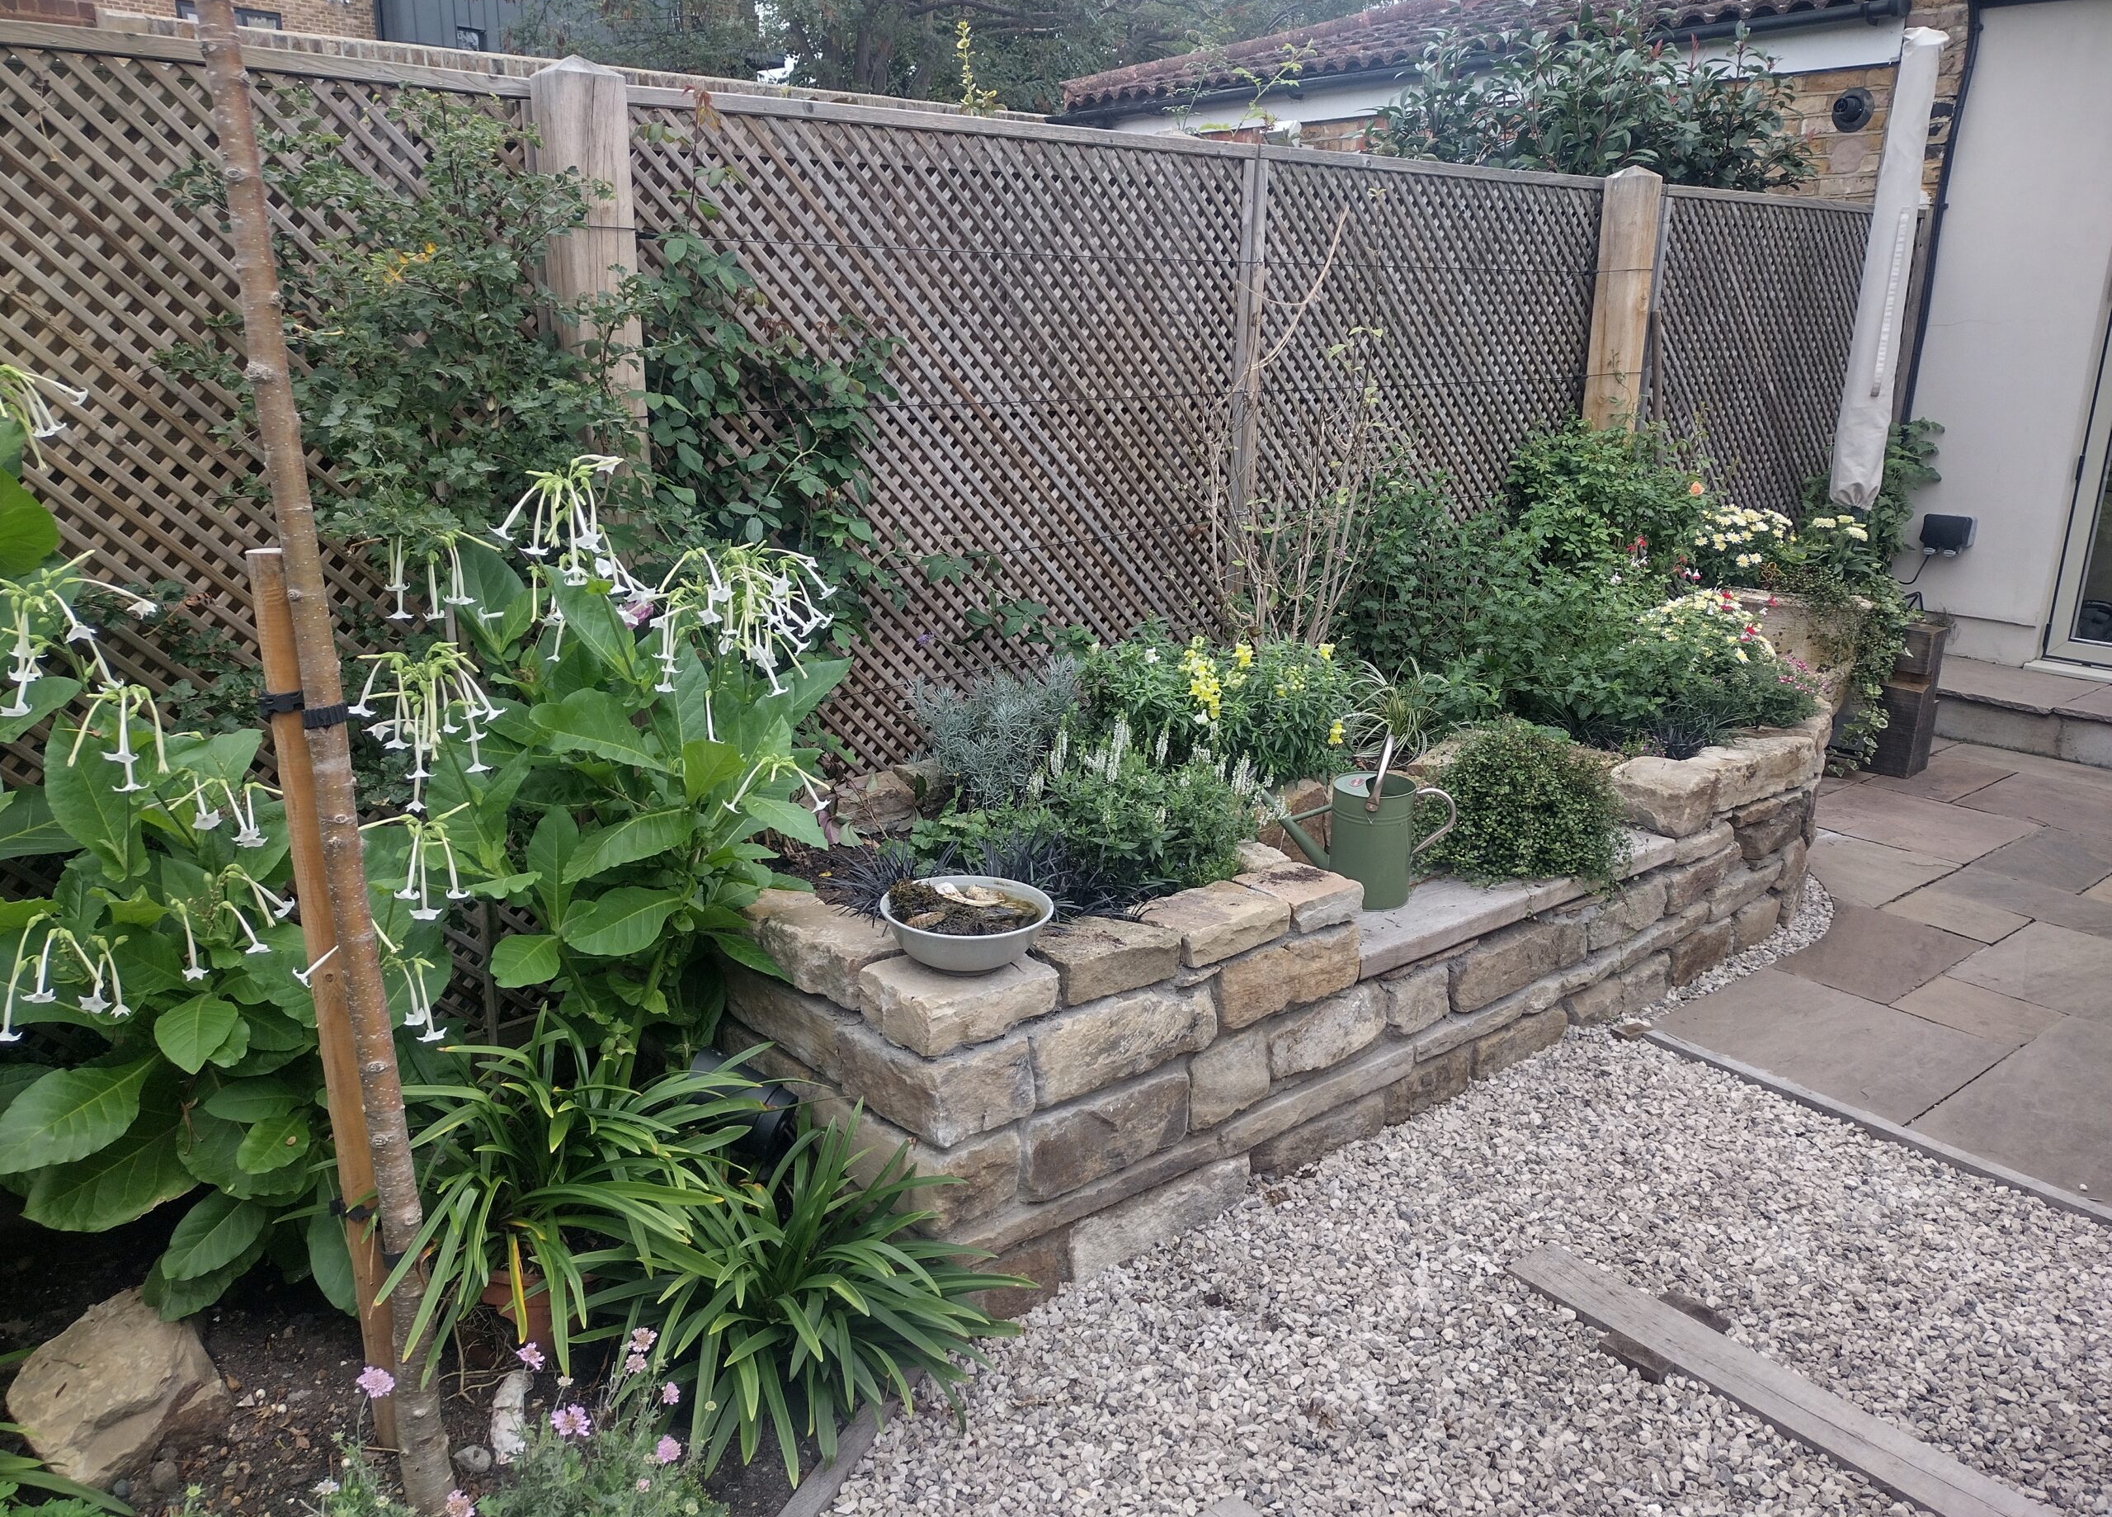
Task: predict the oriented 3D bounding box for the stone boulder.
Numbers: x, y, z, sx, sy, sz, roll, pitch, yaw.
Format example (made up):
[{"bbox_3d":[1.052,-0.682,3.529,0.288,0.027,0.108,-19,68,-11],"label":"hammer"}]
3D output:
[{"bbox_3d":[-1.298,0.866,2.288,0.270,0.225,0.230,-9,19,-32],"label":"stone boulder"}]

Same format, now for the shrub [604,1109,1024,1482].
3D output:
[{"bbox_3d":[-0.360,0.755,2.430,0.620,0.420,0.600,-2,16,-9],"label":"shrub"}]

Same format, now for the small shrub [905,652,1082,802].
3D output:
[{"bbox_3d":[-0.133,-0.051,3.563,0.370,0.330,0.350,0,16,-2],"label":"small shrub"}]

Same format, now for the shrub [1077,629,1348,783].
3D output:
[{"bbox_3d":[0.350,-0.104,3.614,0.580,0.330,0.440,3,16,5],"label":"shrub"}]

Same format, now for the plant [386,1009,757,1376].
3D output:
[{"bbox_3d":[-0.750,0.655,2.570,0.550,0.500,0.520,-4,17,-17],"label":"plant"}]

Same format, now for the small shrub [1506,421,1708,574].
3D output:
[{"bbox_3d":[1.633,-0.730,4.922,0.570,0.520,0.530,6,17,17],"label":"small shrub"}]

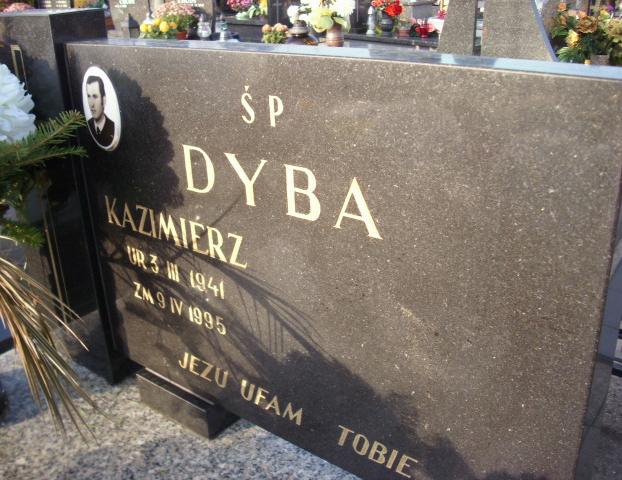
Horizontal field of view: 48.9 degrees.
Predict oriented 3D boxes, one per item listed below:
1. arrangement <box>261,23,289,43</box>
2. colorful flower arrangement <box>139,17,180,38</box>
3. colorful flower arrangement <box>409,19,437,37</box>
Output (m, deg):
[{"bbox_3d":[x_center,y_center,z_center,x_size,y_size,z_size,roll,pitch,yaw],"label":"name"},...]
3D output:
[{"bbox_3d":[-0.228,-1.312,4.400,0.180,0.180,0.180,-2,23,3],"label":"arrangement"},{"bbox_3d":[-1.063,-1.452,4.800,0.260,0.220,0.250,-2,23,3],"label":"colorful flower arrangement"},{"bbox_3d":[0.809,-1.522,4.900,0.200,0.135,0.170,-2,23,3],"label":"colorful flower arrangement"}]

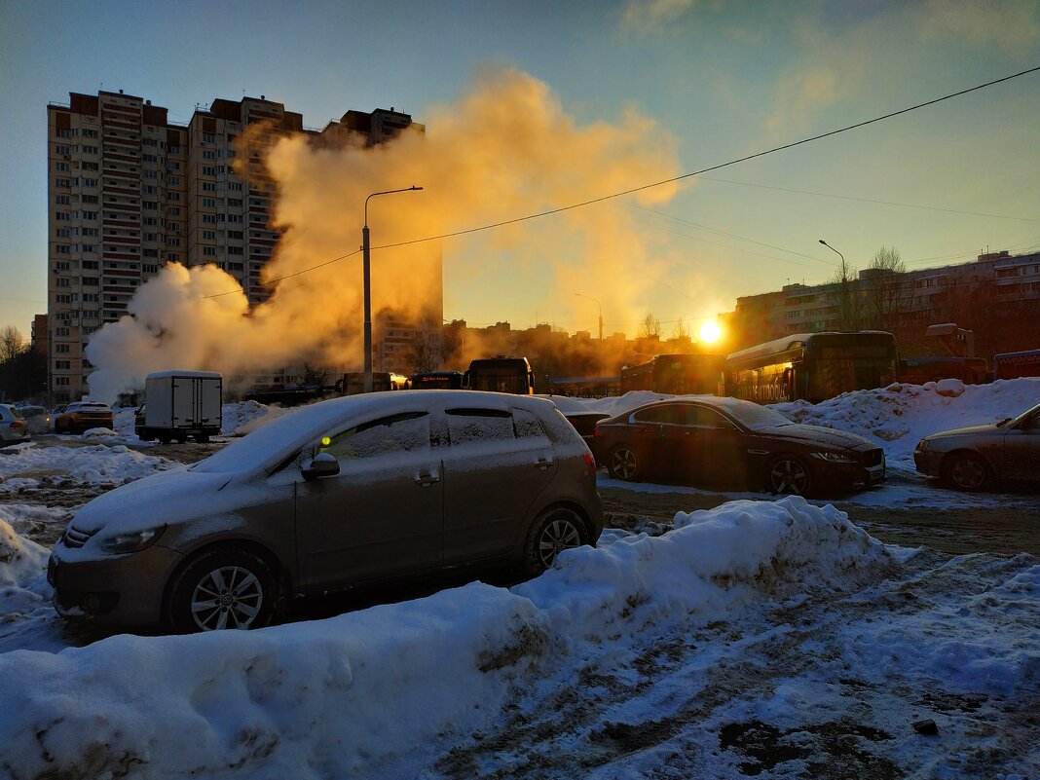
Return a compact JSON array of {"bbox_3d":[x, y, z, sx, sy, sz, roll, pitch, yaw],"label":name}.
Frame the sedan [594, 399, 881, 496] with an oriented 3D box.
[{"bbox_3d":[3.336,0.833,11.612,1.870,1.420,4.680,0,0,-44],"label":"sedan"}]

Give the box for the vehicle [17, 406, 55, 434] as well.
[{"bbox_3d":[-28.200,1.615,42.000,1.760,1.500,4.300,0,0,-36],"label":"vehicle"}]

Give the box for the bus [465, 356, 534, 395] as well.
[{"bbox_3d":[-0.640,0.102,38.500,2.540,3.150,12.100,0,0,3],"label":"bus"}]

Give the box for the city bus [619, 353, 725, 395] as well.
[{"bbox_3d":[6.440,0.257,32.300,2.540,3.080,12.200,0,0,3],"label":"city bus"}]

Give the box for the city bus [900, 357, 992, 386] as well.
[{"bbox_3d":[13.700,0.472,28.000,2.530,2.900,12.000,0,0,7],"label":"city bus"}]

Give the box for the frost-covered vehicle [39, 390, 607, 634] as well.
[{"bbox_3d":[-1.277,0.804,5.787,4.210,1.580,1.780,0,0,-35],"label":"frost-covered vehicle"}]

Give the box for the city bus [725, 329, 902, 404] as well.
[{"bbox_3d":[10.280,0.024,27.000,2.550,3.380,12.300,0,0,7],"label":"city bus"}]

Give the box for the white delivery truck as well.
[{"bbox_3d":[-15.300,0.813,32.100,1.980,2.830,5.400,0,0,-44],"label":"white delivery truck"}]

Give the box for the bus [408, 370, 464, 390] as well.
[{"bbox_3d":[-4.200,0.441,44.500,2.530,2.950,12.000,0,0,2],"label":"bus"}]

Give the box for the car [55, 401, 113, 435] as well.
[{"bbox_3d":[-22.800,1.362,37.600,1.820,1.600,4.400,0,0,-41],"label":"car"}]

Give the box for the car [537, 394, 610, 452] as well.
[{"bbox_3d":[-0.370,0.841,15.500,1.780,1.500,4.500,0,0,-44],"label":"car"}]

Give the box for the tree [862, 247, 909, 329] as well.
[{"bbox_3d":[31.400,-5.413,62.000,4.600,14.200,4.600,0,0,0],"label":"tree"}]

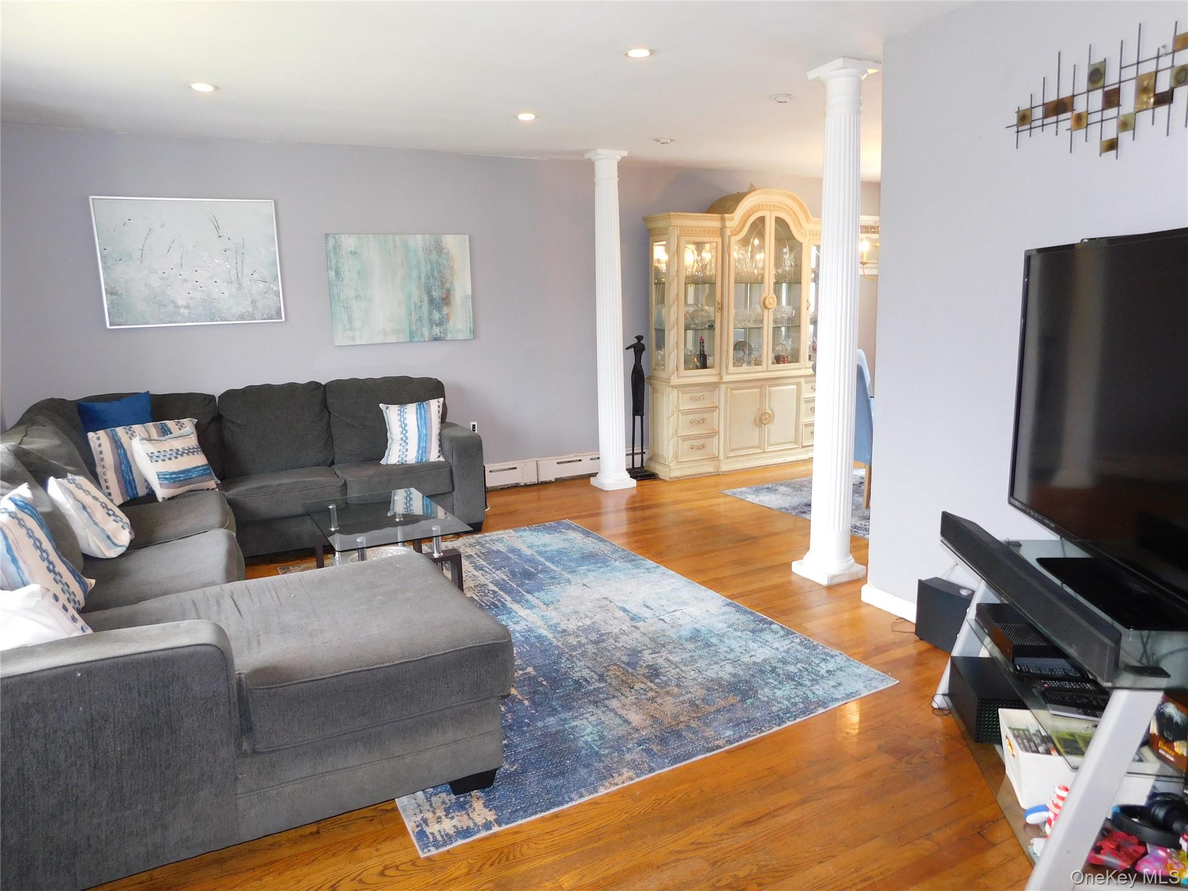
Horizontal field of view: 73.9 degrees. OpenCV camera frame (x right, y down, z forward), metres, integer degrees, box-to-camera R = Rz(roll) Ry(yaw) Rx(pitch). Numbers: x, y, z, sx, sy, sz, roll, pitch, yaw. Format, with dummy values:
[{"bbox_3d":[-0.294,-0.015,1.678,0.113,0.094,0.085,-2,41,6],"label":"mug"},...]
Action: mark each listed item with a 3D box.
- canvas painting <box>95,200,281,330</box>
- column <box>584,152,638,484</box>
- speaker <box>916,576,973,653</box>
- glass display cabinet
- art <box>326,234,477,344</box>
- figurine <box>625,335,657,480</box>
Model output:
[{"bbox_3d":[-2.458,-1.123,4.848,0.993,0.750,0.030,-7,12,-28],"label":"canvas painting"},{"bbox_3d":[0.120,-0.899,5.936,0.262,2.466,0.262,-7,12,-28],"label":"column"},{"bbox_3d":[1.467,0.700,3.211,0.130,0.260,0.280,-7,12,-28],"label":"speaker"},{"bbox_3d":[1.306,-0.949,6.632,1.870,2.250,0.460,-7,12,-28],"label":"glass display cabinet"},{"bbox_3d":[-1.326,-1.086,5.487,0.990,0.737,0.035,-7,12,-28],"label":"art"},{"bbox_3d":[0.351,-0.305,6.330,0.215,1.143,0.220,-7,12,-28],"label":"figurine"}]

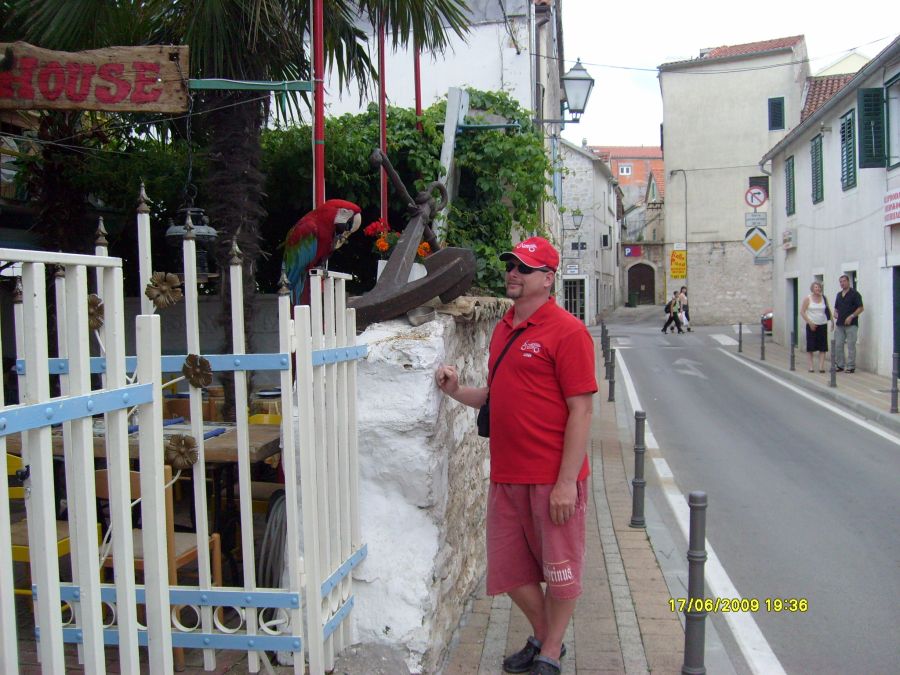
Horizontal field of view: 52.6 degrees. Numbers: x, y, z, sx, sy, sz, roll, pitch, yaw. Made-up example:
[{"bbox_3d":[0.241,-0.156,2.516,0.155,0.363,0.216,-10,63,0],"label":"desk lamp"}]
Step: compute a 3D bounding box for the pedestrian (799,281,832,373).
[{"bbox_3d":[6.636,-0.190,16.500,0.570,1.650,0.350,0,3,24],"label":"pedestrian"}]

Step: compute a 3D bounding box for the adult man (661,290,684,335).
[{"bbox_3d":[8.209,-0.920,33.500,0.780,1.620,0.500,0,3,12],"label":"adult man"}]

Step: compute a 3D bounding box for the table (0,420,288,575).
[{"bbox_3d":[-1.867,0.981,5.500,1.800,0.750,0.840,0,3,10],"label":"table"}]

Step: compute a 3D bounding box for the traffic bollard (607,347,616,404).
[{"bbox_3d":[2.268,0.532,12.750,0.110,0.755,0.110,-1,3,0],"label":"traffic bollard"}]

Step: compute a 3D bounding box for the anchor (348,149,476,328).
[{"bbox_3d":[-0.170,-0.468,4.350,0.620,0.820,0.550,1,4,25],"label":"anchor"}]

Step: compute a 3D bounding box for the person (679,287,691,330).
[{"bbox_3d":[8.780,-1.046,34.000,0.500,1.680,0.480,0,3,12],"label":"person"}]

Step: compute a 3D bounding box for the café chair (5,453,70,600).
[{"bbox_3d":[-2.035,0.972,4.455,0.450,0.890,0.480,0,3,13],"label":"café chair"}]

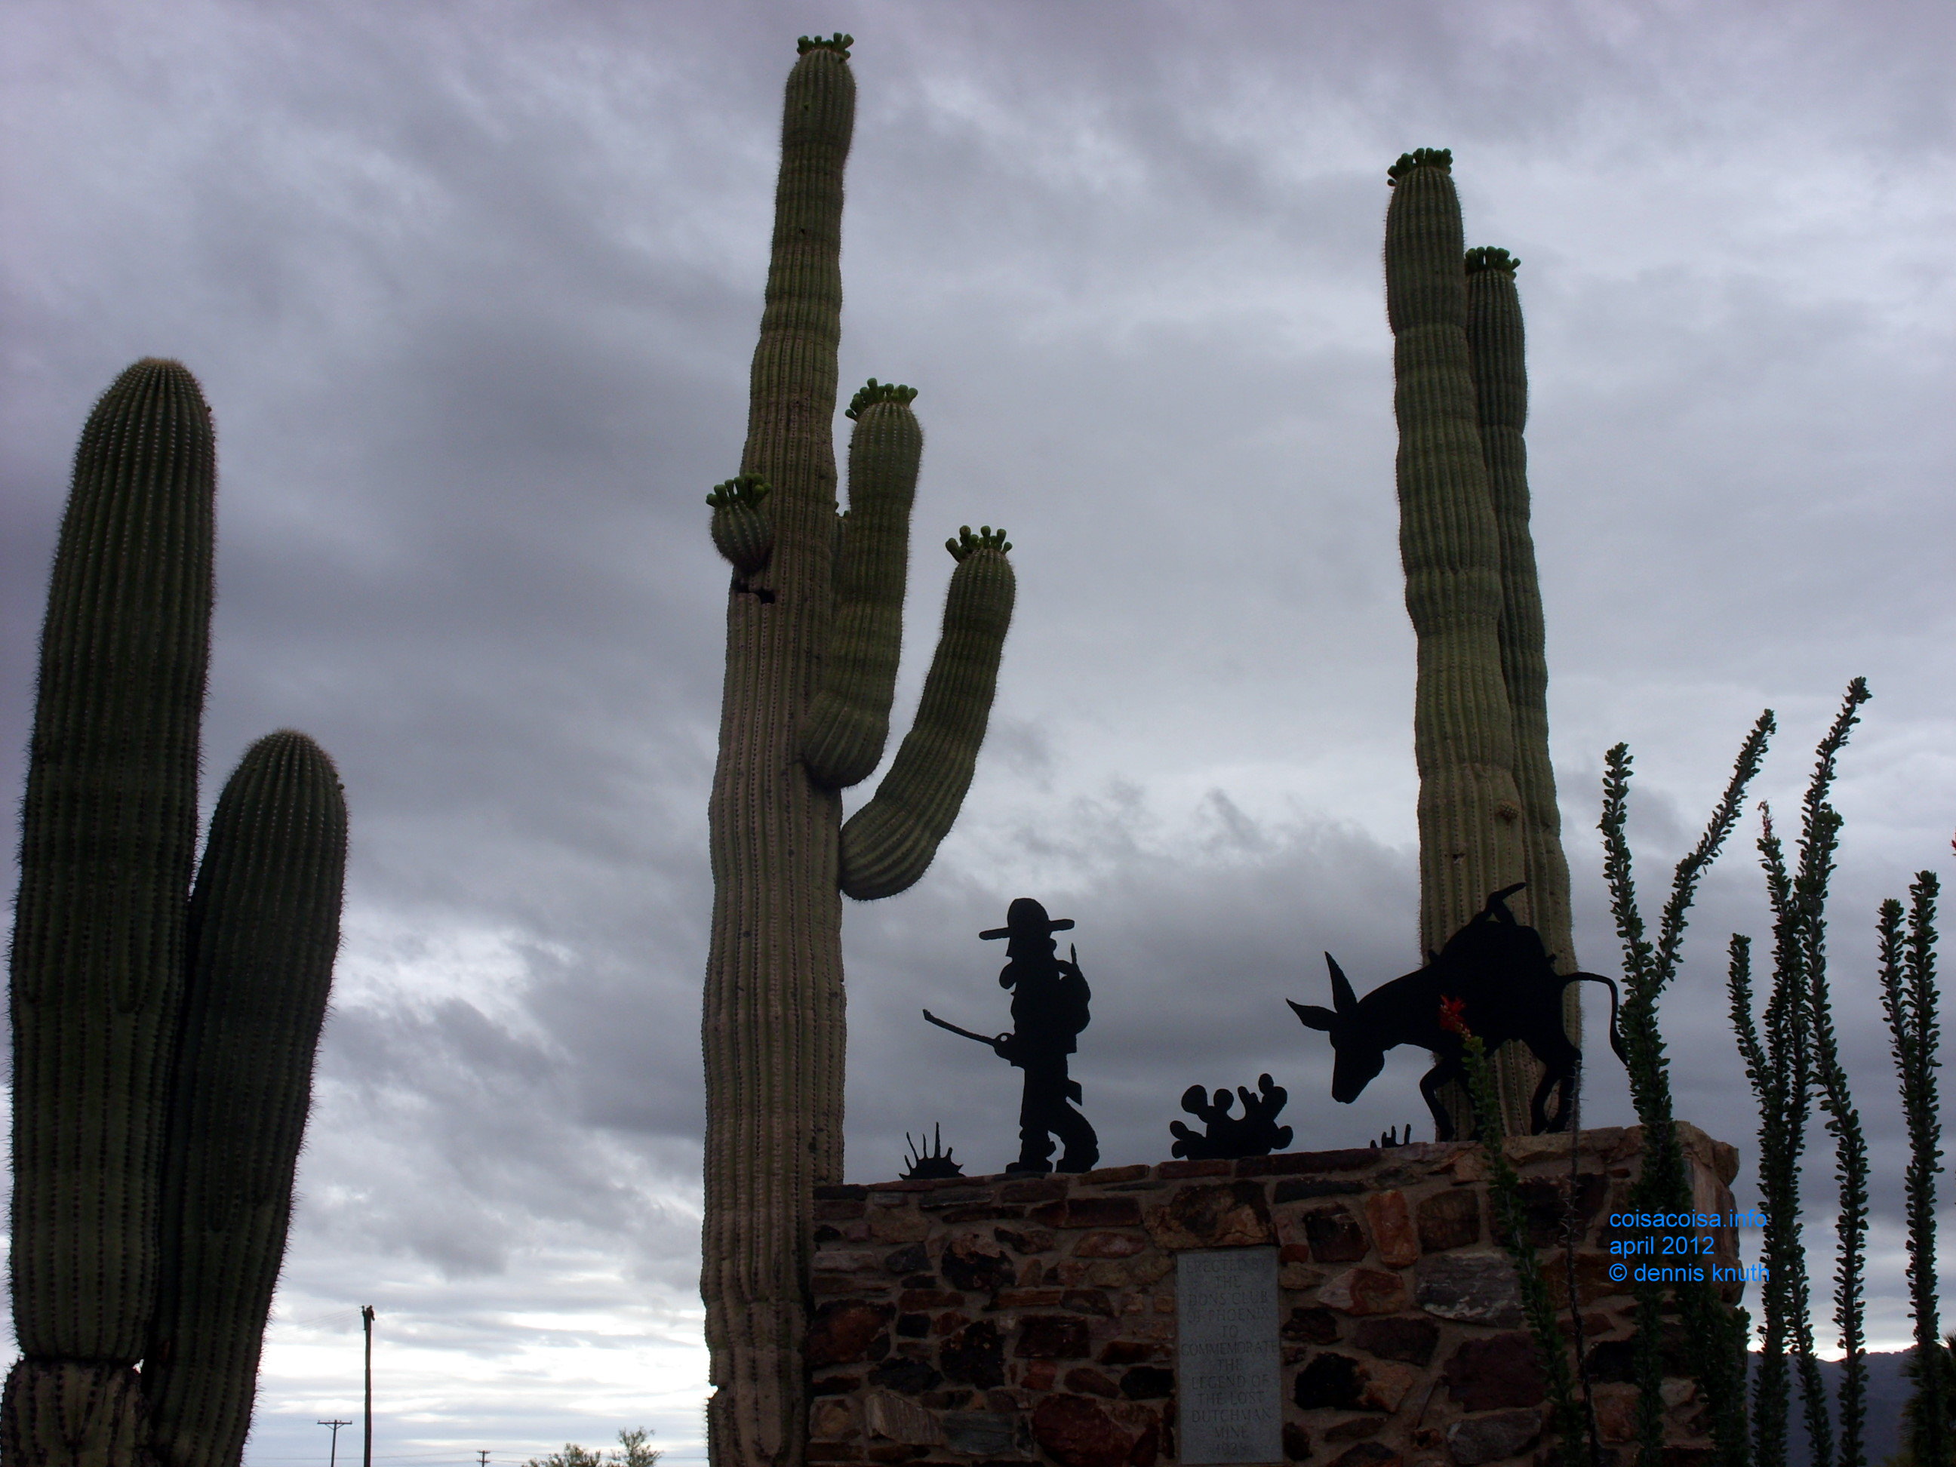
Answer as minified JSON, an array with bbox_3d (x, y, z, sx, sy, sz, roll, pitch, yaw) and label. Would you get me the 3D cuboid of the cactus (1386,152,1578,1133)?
[{"bbox_3d":[2.145,0.976,13.254,0.692,7.273,0.660,0,-14,0],"label":"cactus"}]

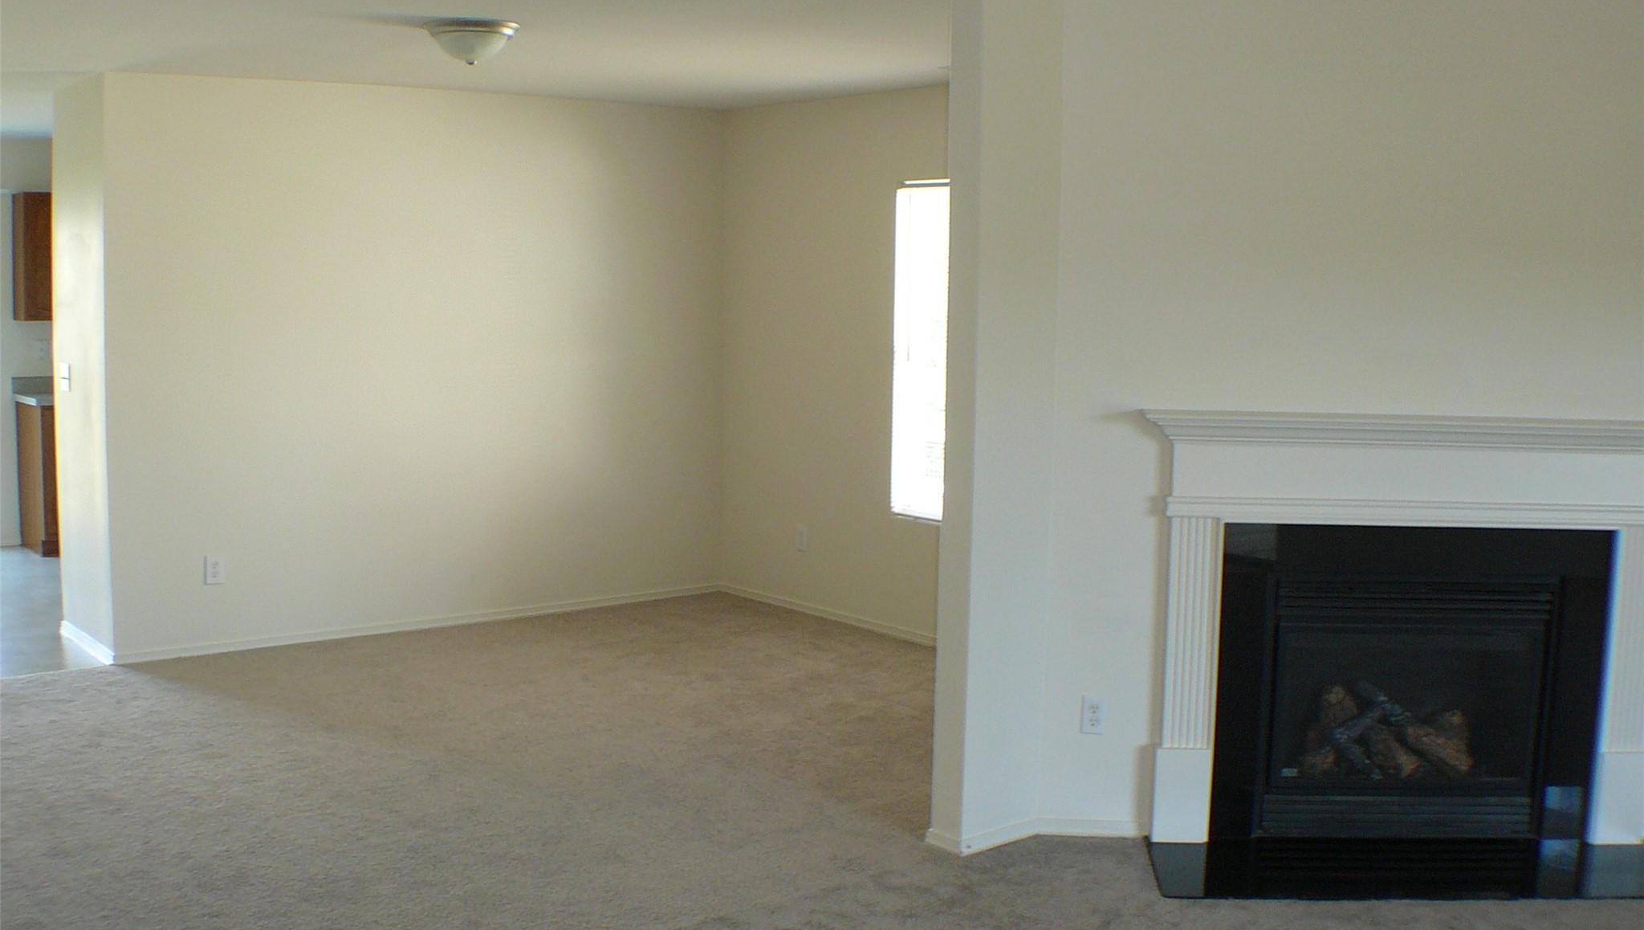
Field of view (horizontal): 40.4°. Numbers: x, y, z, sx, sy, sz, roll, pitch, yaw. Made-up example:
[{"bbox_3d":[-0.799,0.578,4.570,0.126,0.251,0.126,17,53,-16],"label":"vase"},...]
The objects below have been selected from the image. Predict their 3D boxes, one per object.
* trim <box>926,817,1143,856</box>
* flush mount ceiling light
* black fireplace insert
[{"bbox_3d":[0.600,1.058,6.330,0.620,0.060,0.220,1,6,3],"label":"trim"},{"bbox_3d":[-1.135,-1.363,7.220,0.315,0.130,0.315,1,6,3],"label":"flush mount ceiling light"},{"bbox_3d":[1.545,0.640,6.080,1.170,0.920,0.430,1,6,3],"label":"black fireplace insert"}]

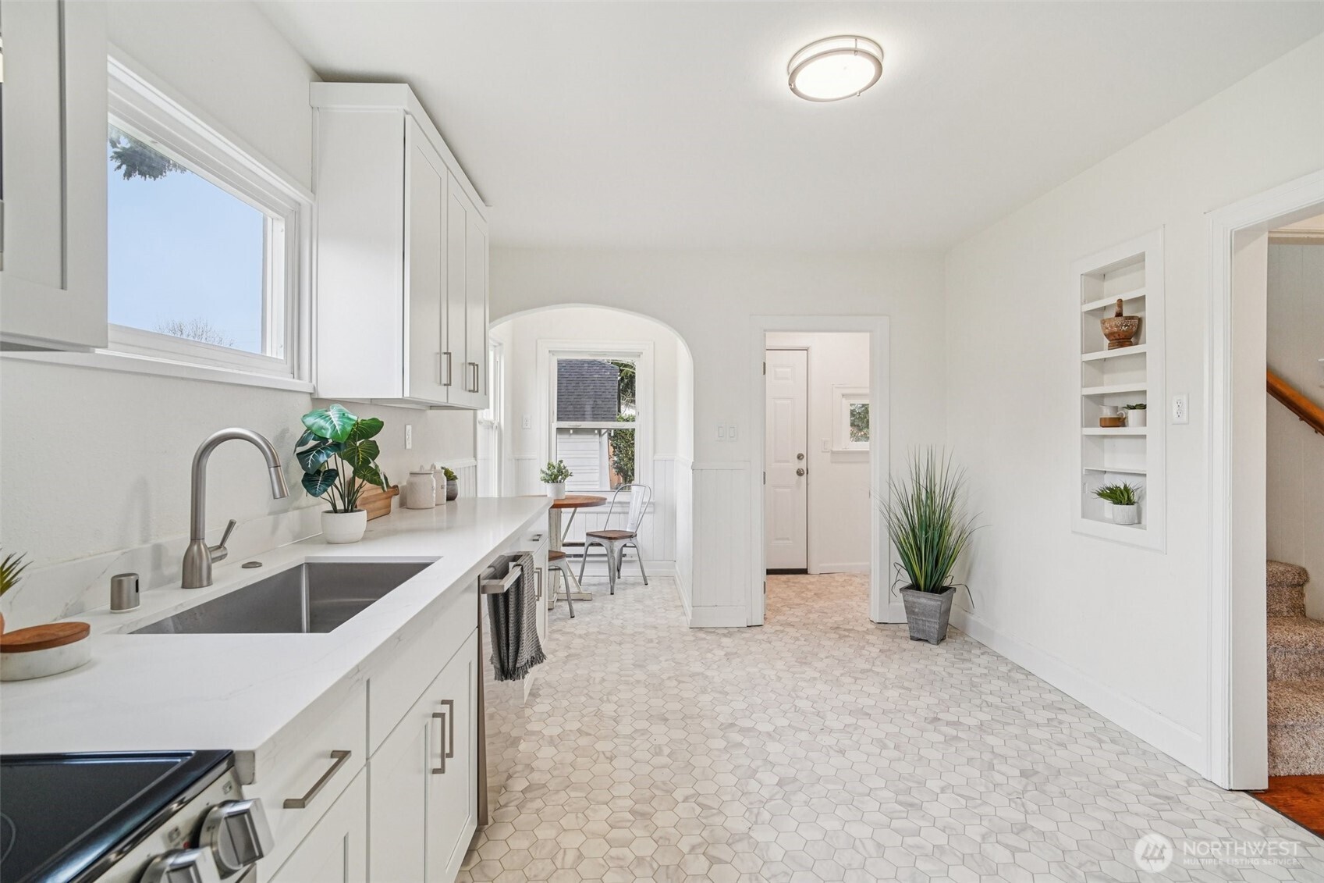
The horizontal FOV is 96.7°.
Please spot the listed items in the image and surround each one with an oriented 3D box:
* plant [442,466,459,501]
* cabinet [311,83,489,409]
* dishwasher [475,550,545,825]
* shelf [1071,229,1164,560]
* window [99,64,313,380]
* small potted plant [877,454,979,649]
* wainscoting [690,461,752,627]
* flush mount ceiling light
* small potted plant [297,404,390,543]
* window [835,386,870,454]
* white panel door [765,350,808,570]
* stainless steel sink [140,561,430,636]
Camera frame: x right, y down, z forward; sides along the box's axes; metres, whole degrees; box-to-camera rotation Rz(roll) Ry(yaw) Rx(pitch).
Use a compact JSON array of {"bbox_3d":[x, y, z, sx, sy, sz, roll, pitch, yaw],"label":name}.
[{"bbox_3d":[-1.130,0.227,3.139,0.105,0.183,0.105,0,1,-3],"label":"plant"},{"bbox_3d":[-1.067,-0.699,2.596,0.335,1.085,1.110,0,1,-3],"label":"cabinet"},{"bbox_3d":[-0.835,0.815,2.100,0.620,0.800,0.600,0,1,-3],"label":"dishwasher"},{"bbox_3d":[2.082,-0.216,2.639,0.140,1.335,0.515,0,1,-3],"label":"shelf"},{"bbox_3d":[-1.198,-0.505,1.474,0.100,0.640,1.150,0,1,-3],"label":"window"},{"bbox_3d":[1.675,0.635,3.769,0.570,1.200,0.500,0,1,-3],"label":"small potted plant"},{"bbox_3d":[0.393,0.680,3.899,0.413,1.085,0.040,0,1,-3],"label":"wainscoting"},{"bbox_3d":[0.570,-1.223,1.930,0.308,0.075,0.308,0,1,-3],"label":"flush mount ceiling light"},{"bbox_3d":[-1.103,0.113,2.040,0.310,0.480,0.280,0,1,-3],"label":"small potted plant"},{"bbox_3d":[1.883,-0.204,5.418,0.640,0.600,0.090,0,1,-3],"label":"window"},{"bbox_3d":[0.955,0.169,5.393,0.770,2.000,0.050,0,1,-3],"label":"white panel door"},{"bbox_3d":[-0.834,0.471,1.406,0.420,0.230,0.680,0,1,-3],"label":"stainless steel sink"}]

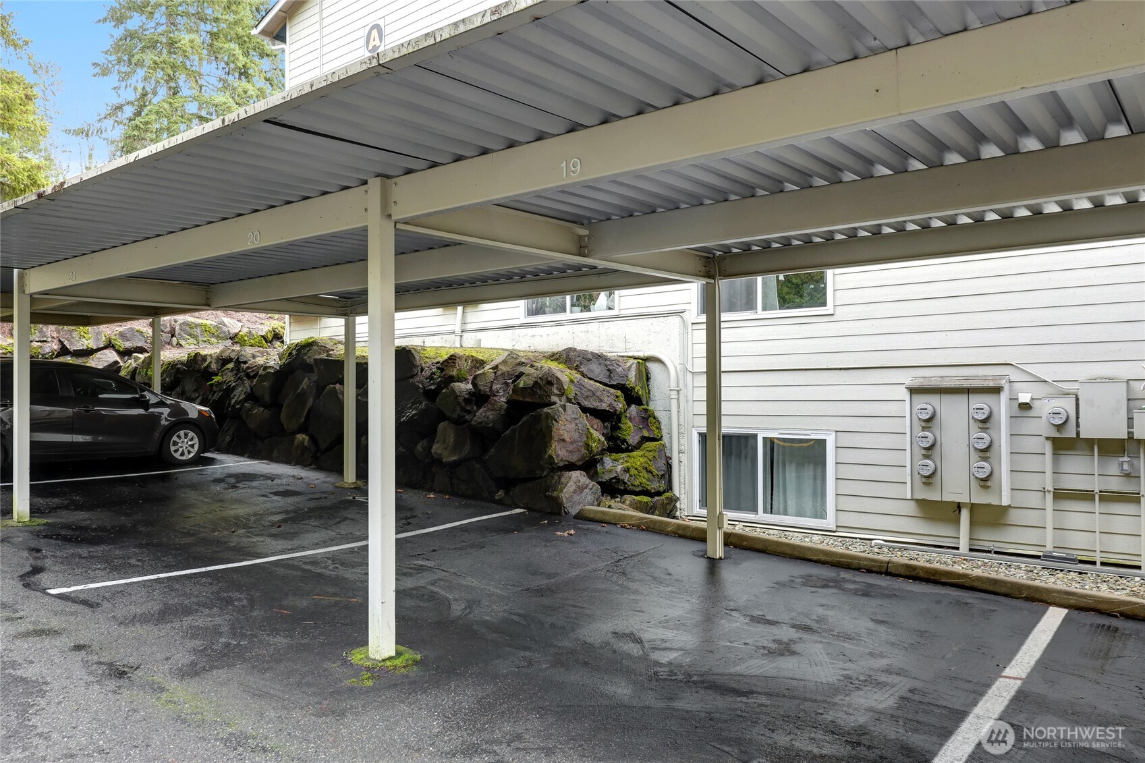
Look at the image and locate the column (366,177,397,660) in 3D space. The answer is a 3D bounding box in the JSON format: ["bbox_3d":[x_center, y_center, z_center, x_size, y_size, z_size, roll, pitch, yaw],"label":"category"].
[{"bbox_3d":[-1.028,0.197,4.450,0.104,2.570,0.104,-1,-1,40],"label":"column"}]

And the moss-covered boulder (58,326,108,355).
[{"bbox_3d":[-10.543,-0.886,17.800,0.970,0.610,0.650,0,-1,9],"label":"moss-covered boulder"}]

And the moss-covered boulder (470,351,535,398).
[{"bbox_3d":[-0.934,-0.088,10.864,0.800,0.580,0.520,-1,-1,39],"label":"moss-covered boulder"}]

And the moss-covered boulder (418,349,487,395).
[{"bbox_3d":[-1.508,-0.115,10.600,0.800,0.520,0.550,-1,-1,18],"label":"moss-covered boulder"}]

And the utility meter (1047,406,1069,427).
[{"bbox_3d":[3.960,0.288,6.748,0.165,0.165,0.120,-1,-1,39],"label":"utility meter"}]

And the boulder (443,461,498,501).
[{"bbox_3d":[-1.158,1.143,9.600,0.620,0.450,0.420,-1,-1,40],"label":"boulder"}]

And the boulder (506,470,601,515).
[{"bbox_3d":[-0.202,1.175,8.900,0.850,0.460,0.580,-1,-1,40],"label":"boulder"}]

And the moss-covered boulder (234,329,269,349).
[{"bbox_3d":[-5.942,-0.795,15.300,0.620,0.370,0.480,0,-1,9],"label":"moss-covered boulder"}]

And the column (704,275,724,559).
[{"bbox_3d":[1.294,0.305,7.547,0.108,2.608,0.108,-1,-1,39],"label":"column"}]

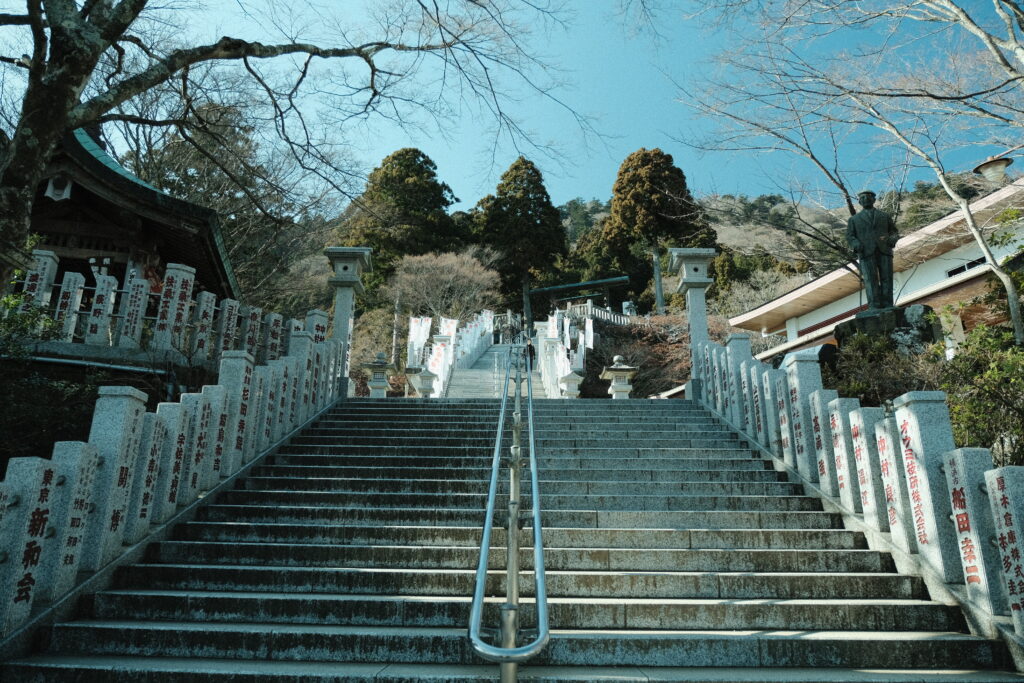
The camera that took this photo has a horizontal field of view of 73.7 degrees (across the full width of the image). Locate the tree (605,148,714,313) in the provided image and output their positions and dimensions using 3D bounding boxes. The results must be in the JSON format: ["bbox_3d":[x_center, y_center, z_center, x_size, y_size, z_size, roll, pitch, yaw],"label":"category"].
[{"bbox_3d":[13.447,-10.256,62.238,9.300,16.403,9.000,0,-16,1],"label":"tree"}]

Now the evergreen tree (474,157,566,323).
[{"bbox_3d":[0.757,-8.808,60.782,7.800,17.079,7.800,0,-16,1],"label":"evergreen tree"}]

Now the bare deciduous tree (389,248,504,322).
[{"bbox_3d":[-4.913,-3.883,48.967,7.600,5.878,7.000,0,-16,1],"label":"bare deciduous tree"}]

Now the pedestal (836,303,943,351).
[{"bbox_3d":[5.798,-0.021,10.513,1.450,0.755,1.200,-10,-19,31],"label":"pedestal"}]

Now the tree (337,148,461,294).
[{"bbox_3d":[-10.157,-10.078,62.187,10.300,16.772,10.000,0,-16,1],"label":"tree"}]

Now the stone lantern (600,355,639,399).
[{"bbox_3d":[2.638,1.440,16.752,0.930,2.267,0.930,0,-16,1],"label":"stone lantern"}]

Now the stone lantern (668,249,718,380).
[{"bbox_3d":[3.070,-0.289,11.422,0.730,2.453,0.730,0,-16,1],"label":"stone lantern"}]

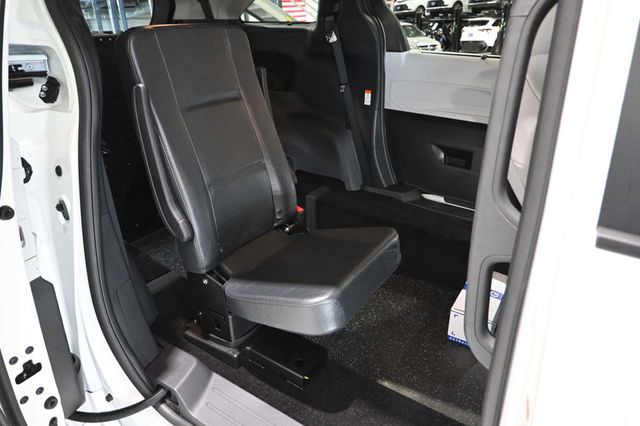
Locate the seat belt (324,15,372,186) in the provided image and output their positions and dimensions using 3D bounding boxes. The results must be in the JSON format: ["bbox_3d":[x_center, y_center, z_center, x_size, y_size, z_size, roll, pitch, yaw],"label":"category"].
[{"bbox_3d":[0.132,-0.537,2.074,0.215,0.820,0.120,16,29,29],"label":"seat belt"}]

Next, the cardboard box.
[{"bbox_3d":[0.695,0.400,1.737,0.235,0.150,0.360,16,29,29],"label":"cardboard box"}]

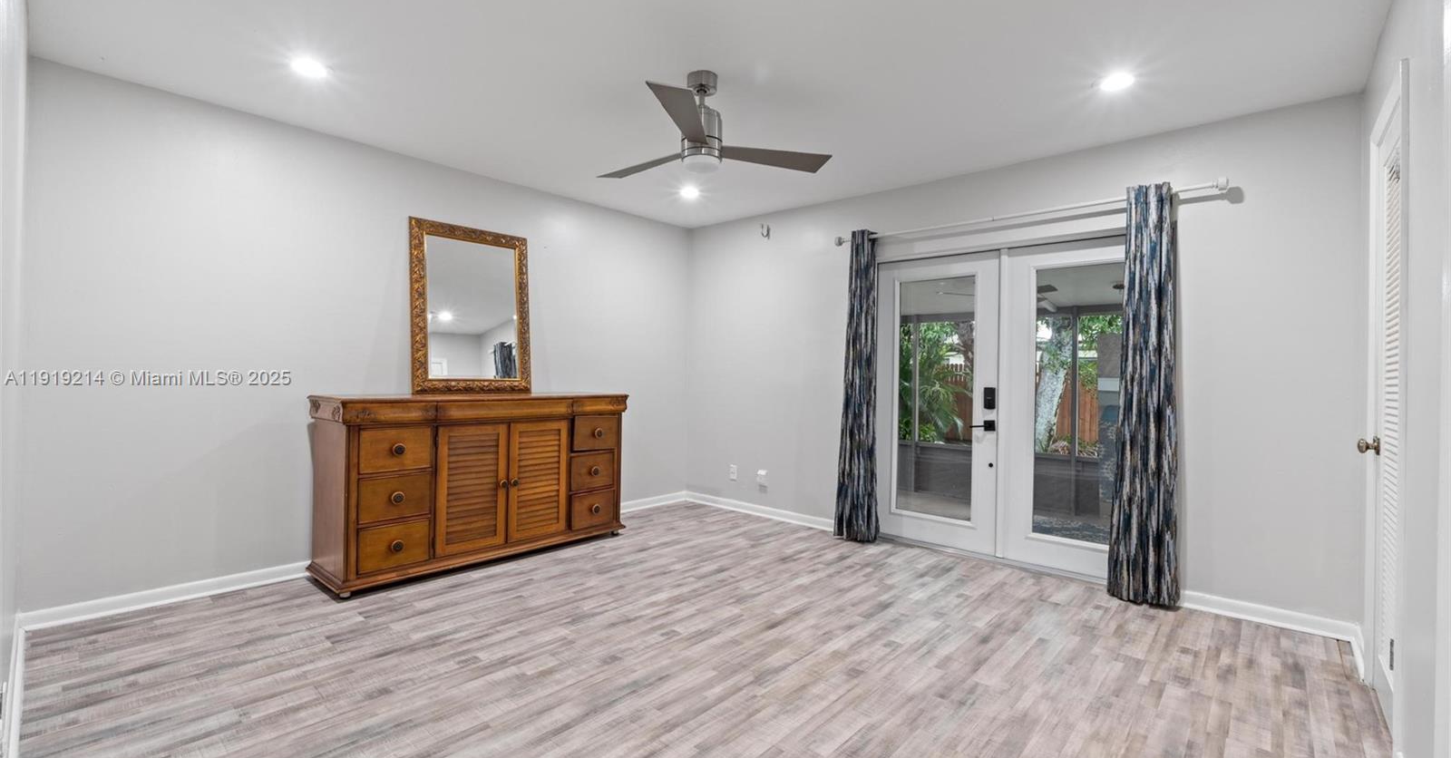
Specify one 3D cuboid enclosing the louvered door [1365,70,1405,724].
[{"bbox_3d":[2.257,0.116,2.038,0.048,2.054,0.566,1,0,42],"label":"louvered door"}]

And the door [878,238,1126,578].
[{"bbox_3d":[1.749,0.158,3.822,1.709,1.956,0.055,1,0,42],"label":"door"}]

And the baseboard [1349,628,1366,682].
[{"bbox_3d":[2.623,1.122,2.504,0.031,0.080,0.511,1,0,42],"label":"baseboard"}]

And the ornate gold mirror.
[{"bbox_3d":[-1.651,-0.436,3.966,0.040,1.092,0.790,-8,-6,41],"label":"ornate gold mirror"}]

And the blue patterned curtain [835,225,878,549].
[{"bbox_3d":[0.938,0.048,4.254,0.278,2.165,0.139,1,0,42],"label":"blue patterned curtain"}]

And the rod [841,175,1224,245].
[{"bbox_3d":[1.627,-0.963,3.653,2.176,0.078,0.100,1,0,42],"label":"rod"}]

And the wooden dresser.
[{"bbox_3d":[-1.498,0.606,3.839,0.535,0.988,1.825,1,0,42],"label":"wooden dresser"}]

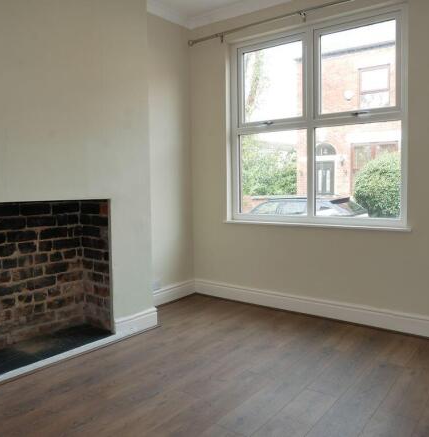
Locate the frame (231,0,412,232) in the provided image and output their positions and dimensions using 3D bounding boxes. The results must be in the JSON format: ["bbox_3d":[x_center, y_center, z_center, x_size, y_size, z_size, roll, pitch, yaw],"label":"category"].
[{"bbox_3d":[0.773,-0.747,3.327,1.538,1.612,0.120,2,5,37],"label":"frame"}]

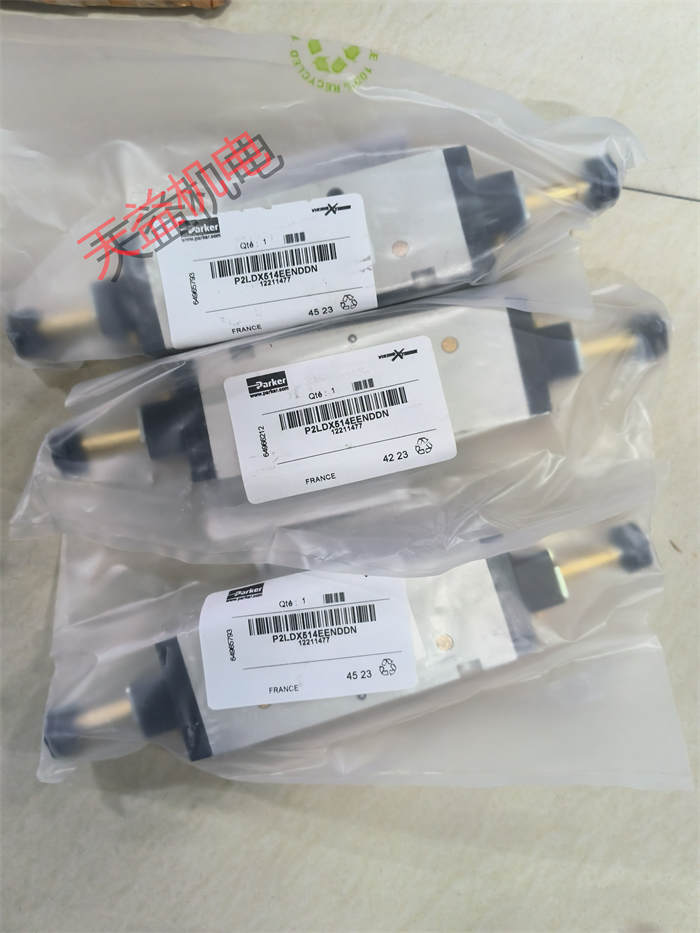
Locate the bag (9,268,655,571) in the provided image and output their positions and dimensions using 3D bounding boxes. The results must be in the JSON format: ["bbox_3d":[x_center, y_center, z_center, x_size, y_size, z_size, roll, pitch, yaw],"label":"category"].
[{"bbox_3d":[-0.003,-0.009,0.289,0.273,0.036,0.112,-7,89,0],"label":"bag"}]

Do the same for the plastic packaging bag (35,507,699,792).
[{"bbox_3d":[0.008,0.079,0.313,0.299,0.047,0.132,0,87,-1],"label":"plastic packaging bag"}]

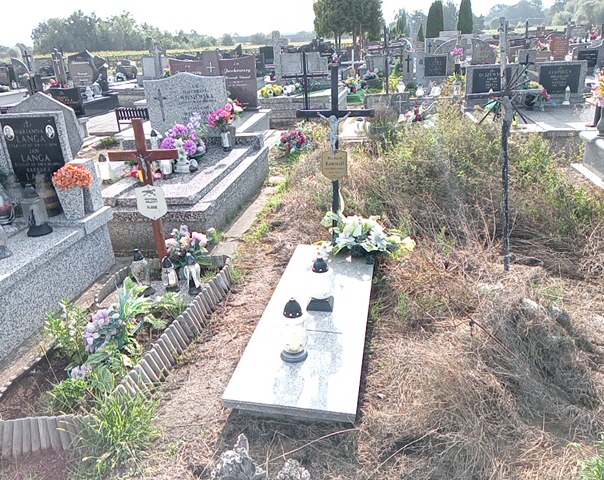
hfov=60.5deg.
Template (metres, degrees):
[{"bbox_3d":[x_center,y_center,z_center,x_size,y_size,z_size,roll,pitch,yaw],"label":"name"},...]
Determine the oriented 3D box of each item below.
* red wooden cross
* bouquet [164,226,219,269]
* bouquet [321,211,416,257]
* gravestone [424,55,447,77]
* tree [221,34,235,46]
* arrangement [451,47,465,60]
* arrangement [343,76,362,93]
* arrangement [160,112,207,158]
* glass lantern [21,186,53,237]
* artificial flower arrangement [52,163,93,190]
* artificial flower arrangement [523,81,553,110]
[{"bbox_3d":[-1.032,-0.281,3.538,0.490,1.090,0.070,0,21,10],"label":"red wooden cross"},{"bbox_3d":[-0.751,0.058,3.520,0.340,0.300,0.270,2,21,10],"label":"bouquet"},{"bbox_3d":[0.460,-0.038,3.580,0.620,0.250,0.380,2,22,10],"label":"bouquet"},{"bbox_3d":[2.943,-3.876,11.500,0.530,0.490,0.120,2,21,10],"label":"gravestone"},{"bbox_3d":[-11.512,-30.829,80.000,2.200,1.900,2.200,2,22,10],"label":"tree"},{"bbox_3d":[3.664,-4.395,12.200,0.300,0.300,0.280,2,21,10],"label":"arrangement"},{"bbox_3d":[1.133,-3.465,11.500,0.400,0.350,0.300,2,22,10],"label":"arrangement"},{"bbox_3d":[-1.190,-1.050,5.200,0.420,0.370,0.330,2,21,10],"label":"arrangement"},{"bbox_3d":[-1.769,-0.202,3.436,0.150,0.310,0.150,2,21,10],"label":"glass lantern"},{"bbox_3d":[-1.516,-0.419,3.420,0.250,0.180,0.200,2,21,10],"label":"artificial flower arrangement"},{"bbox_3d":[3.571,-2.191,7.850,0.410,0.400,0.320,2,21,10],"label":"artificial flower arrangement"}]

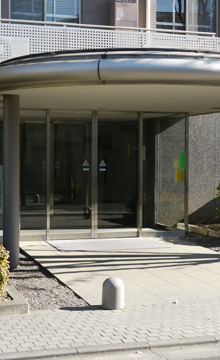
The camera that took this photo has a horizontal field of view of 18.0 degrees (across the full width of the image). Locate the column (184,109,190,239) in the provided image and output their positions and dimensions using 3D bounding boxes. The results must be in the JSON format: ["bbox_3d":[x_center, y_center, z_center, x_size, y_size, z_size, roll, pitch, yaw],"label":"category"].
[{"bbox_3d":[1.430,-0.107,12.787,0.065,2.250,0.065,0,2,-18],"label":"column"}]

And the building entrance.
[{"bbox_3d":[-0.591,-0.088,12.172,2.410,2.250,0.250,0,2,-18],"label":"building entrance"}]

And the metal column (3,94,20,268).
[{"bbox_3d":[-1.336,0.019,9.411,0.215,2.310,0.215,0,2,-18],"label":"metal column"}]

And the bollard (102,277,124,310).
[{"bbox_3d":[0.024,1.120,6.964,0.220,0.310,0.220,0,2,0],"label":"bollard"}]

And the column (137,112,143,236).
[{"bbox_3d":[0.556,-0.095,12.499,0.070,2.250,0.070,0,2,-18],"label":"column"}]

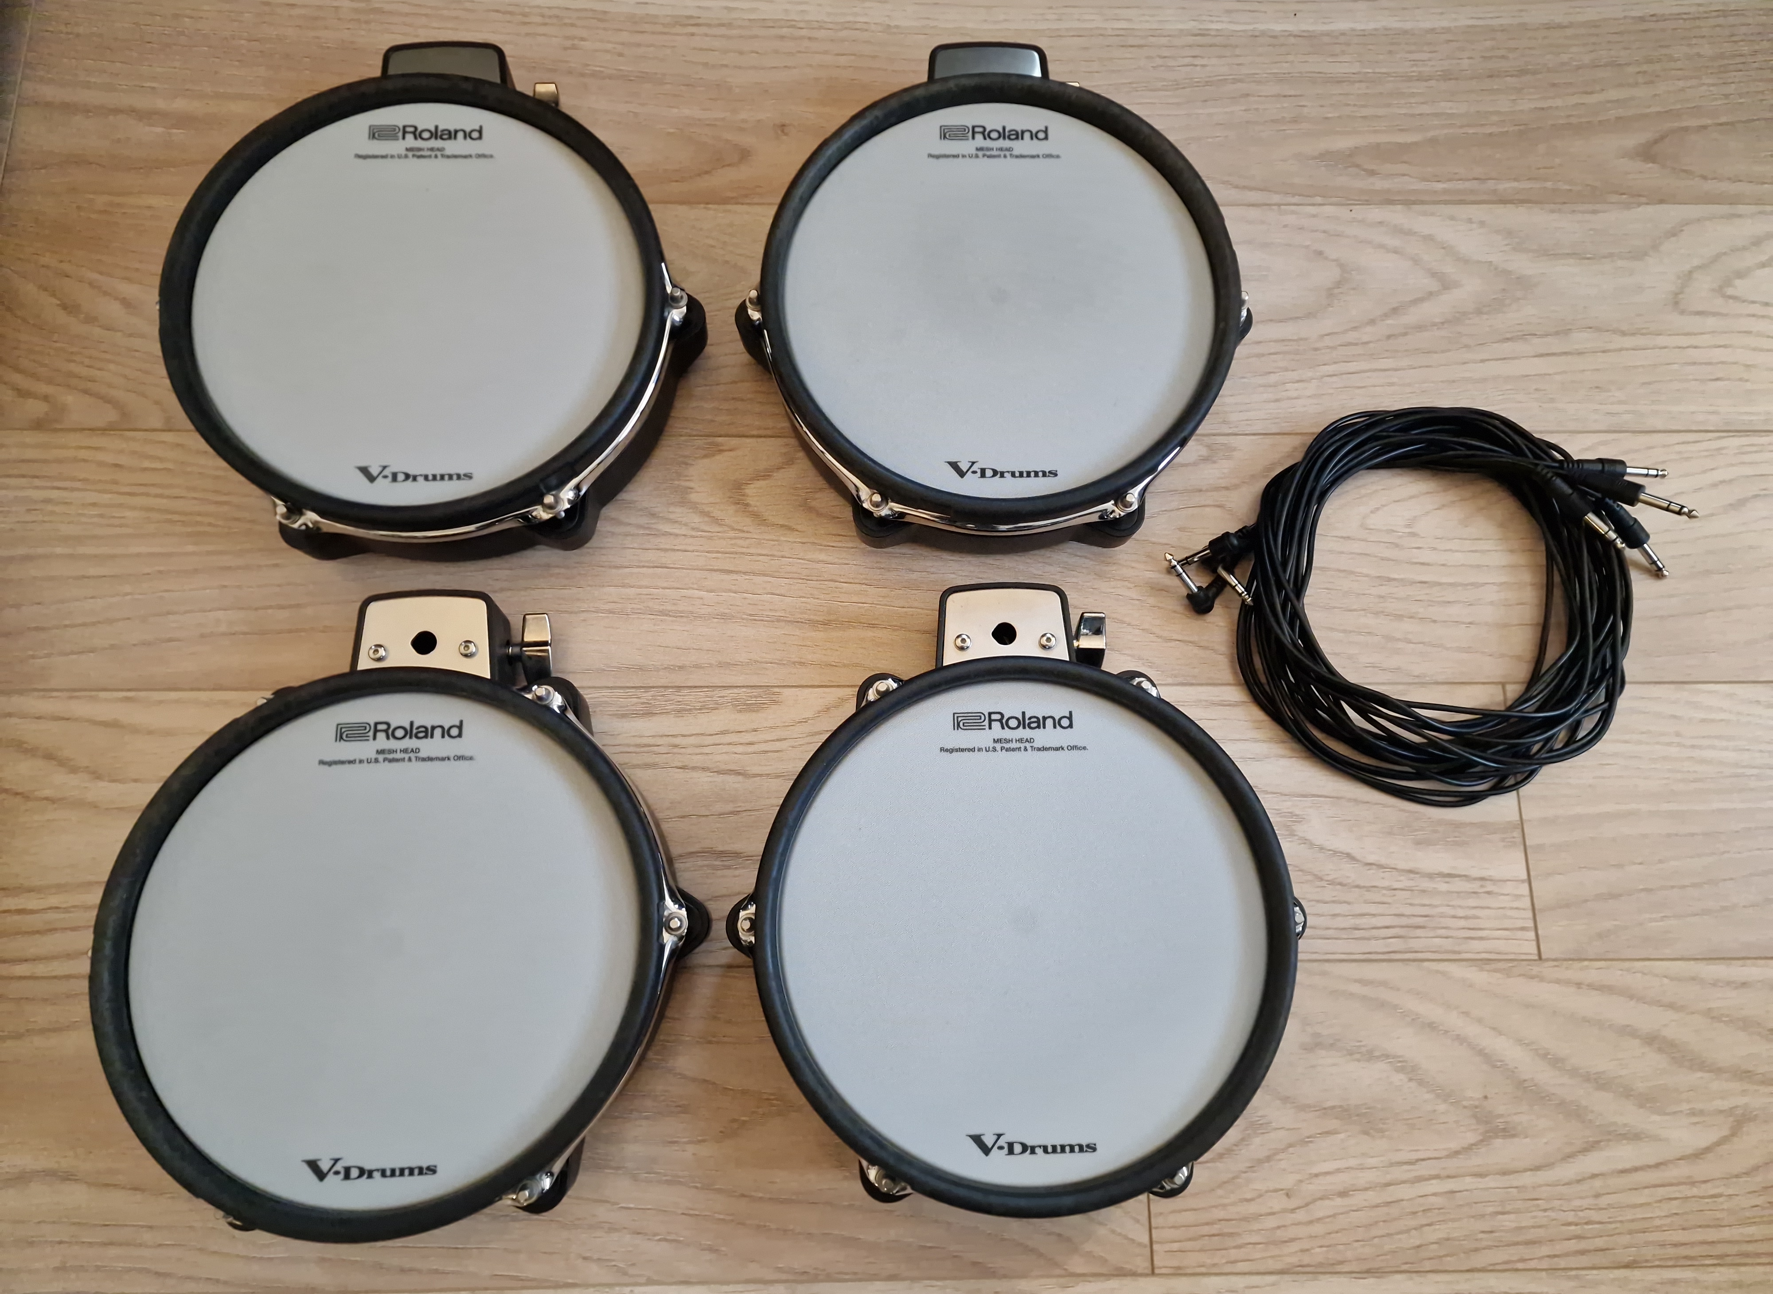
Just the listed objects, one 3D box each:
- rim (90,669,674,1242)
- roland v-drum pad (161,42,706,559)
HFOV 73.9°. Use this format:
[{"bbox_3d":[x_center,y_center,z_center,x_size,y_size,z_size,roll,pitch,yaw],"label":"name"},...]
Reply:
[{"bbox_3d":[-0.246,0.144,0.577,0.273,0.023,0.273,0,78,-1],"label":"rim"},{"bbox_3d":[-0.261,-0.212,0.684,0.305,0.080,0.322,0,78,-1],"label":"roland v-drum pad"}]

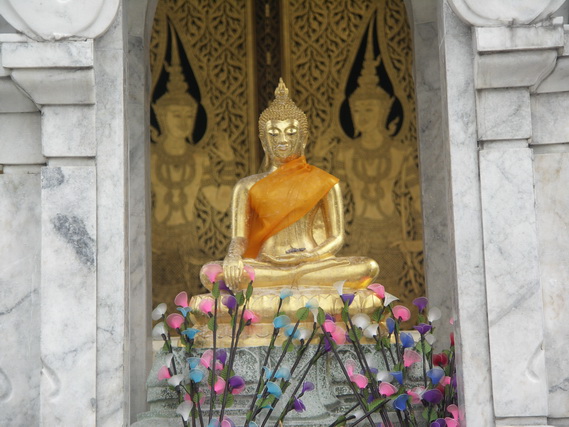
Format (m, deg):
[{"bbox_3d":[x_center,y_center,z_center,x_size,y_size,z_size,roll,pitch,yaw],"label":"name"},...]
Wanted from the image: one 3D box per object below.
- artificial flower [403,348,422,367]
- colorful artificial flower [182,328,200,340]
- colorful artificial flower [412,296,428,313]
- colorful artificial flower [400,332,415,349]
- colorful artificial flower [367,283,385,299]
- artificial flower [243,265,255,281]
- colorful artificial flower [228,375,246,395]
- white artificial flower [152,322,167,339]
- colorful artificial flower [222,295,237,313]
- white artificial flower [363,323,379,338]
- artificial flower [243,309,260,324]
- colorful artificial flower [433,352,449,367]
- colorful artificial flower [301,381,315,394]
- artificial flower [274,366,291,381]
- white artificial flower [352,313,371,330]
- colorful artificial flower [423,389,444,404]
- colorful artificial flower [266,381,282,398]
[{"bbox_3d":[0.369,0.415,9.000,0.053,0.050,0.045,6,-23,-19],"label":"artificial flower"},{"bbox_3d":[-0.268,0.350,9.000,0.052,0.031,0.045,-2,-22,0],"label":"colorful artificial flower"},{"bbox_3d":[0.392,0.264,9.000,0.046,0.042,0.045,-2,-22,0],"label":"colorful artificial flower"},{"bbox_3d":[0.374,0.386,9.500,0.043,0.049,0.043,4,-17,-18],"label":"colorful artificial flower"},{"bbox_3d":[0.262,0.223,9.000,0.052,0.042,0.045,-11,-24,23],"label":"colorful artificial flower"},{"bbox_3d":[-0.110,0.179,9.500,0.041,0.049,0.039,11,-20,-38],"label":"artificial flower"},{"bbox_3d":[-0.135,0.494,9.000,0.052,0.046,0.045,4,-22,-14],"label":"colorful artificial flower"},{"bbox_3d":[-0.380,0.356,9.500,0.043,0.049,0.043,8,-18,-30],"label":"white artificial flower"},{"bbox_3d":[-0.159,0.261,9.000,0.040,0.048,0.045,-9,-23,19],"label":"colorful artificial flower"},{"bbox_3d":[0.249,0.339,9.000,0.046,0.041,0.040,-9,-20,22],"label":"white artificial flower"},{"bbox_3d":[-0.100,0.313,9.500,0.055,0.049,0.049,-7,-17,18],"label":"artificial flower"},{"bbox_3d":[0.477,0.446,9.550,0.049,0.043,0.044,4,-17,-18],"label":"colorful artificial flower"},{"bbox_3d":[0.070,0.527,9.450,0.040,0.041,0.044,-16,-21,42],"label":"colorful artificial flower"},{"bbox_3d":[-0.005,0.462,9.000,0.045,0.036,0.037,6,-20,-22],"label":"artificial flower"},{"bbox_3d":[0.235,0.330,9.550,0.055,0.055,0.052,-2,-16,0],"label":"white artificial flower"},{"bbox_3d":[0.424,0.523,8.900,0.058,0.041,0.045,0,-19,-6],"label":"colorful artificial flower"},{"bbox_3d":[-0.028,0.508,9.000,0.045,0.046,0.042,8,-21,-26],"label":"colorful artificial flower"}]

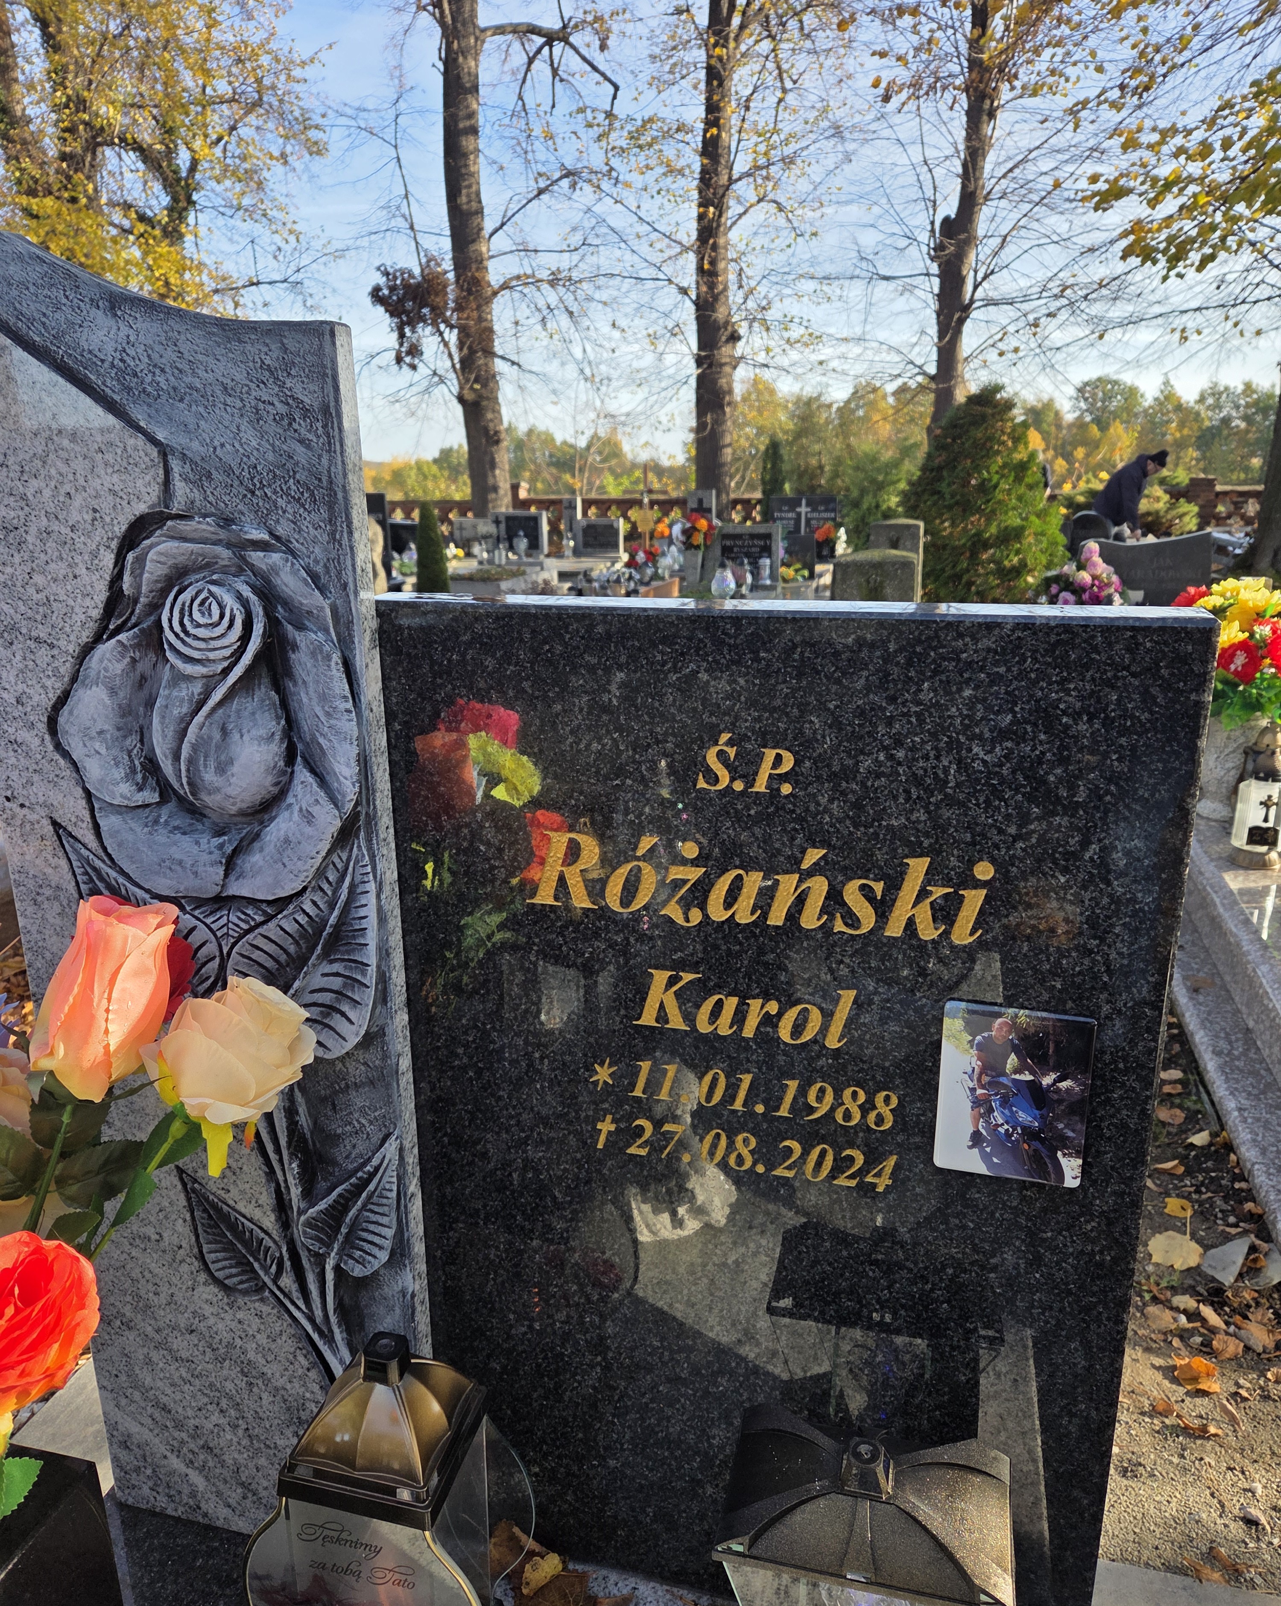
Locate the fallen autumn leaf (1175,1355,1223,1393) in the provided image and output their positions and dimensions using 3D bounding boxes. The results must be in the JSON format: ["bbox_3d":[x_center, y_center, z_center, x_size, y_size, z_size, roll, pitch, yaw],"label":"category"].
[{"bbox_3d":[0.731,0.748,1.489,0.058,0.026,0.050,5,18,20],"label":"fallen autumn leaf"}]

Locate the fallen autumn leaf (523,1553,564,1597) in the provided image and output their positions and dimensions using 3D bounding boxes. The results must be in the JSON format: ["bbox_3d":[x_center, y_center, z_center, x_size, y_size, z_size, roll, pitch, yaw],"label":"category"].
[{"bbox_3d":[-0.082,0.618,0.912,0.036,0.013,0.026,-16,23,-42],"label":"fallen autumn leaf"}]

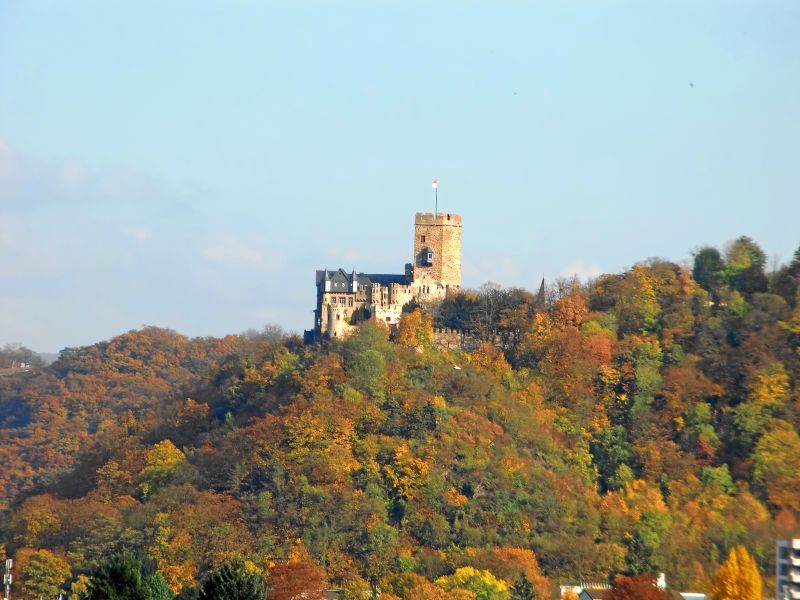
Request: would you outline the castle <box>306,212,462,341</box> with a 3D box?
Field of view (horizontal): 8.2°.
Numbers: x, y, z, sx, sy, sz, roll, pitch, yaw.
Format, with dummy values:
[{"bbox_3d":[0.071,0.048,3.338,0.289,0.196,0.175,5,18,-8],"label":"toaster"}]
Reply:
[{"bbox_3d":[-4.760,-6.779,1600.000,40.644,35.923,28.000,-1,-3,12],"label":"castle"}]

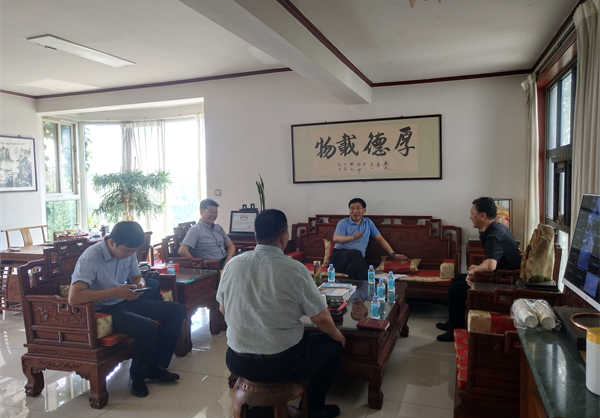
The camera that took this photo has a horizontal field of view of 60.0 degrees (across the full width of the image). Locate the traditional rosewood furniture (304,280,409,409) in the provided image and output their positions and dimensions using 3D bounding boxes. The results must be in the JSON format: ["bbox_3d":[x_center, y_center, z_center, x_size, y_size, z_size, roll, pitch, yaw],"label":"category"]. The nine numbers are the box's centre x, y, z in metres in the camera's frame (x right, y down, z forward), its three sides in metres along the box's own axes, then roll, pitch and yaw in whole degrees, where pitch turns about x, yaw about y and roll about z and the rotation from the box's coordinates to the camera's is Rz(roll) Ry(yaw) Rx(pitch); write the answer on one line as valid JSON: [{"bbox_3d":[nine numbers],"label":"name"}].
[{"bbox_3d":[0.268,0.963,4.133,1.050,0.500,1.580,0,4,17],"label":"traditional rosewood furniture"}]

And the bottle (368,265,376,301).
[{"bbox_3d":[0.694,0.635,5.022,0.064,0.188,0.064,-1,3,17],"label":"bottle"}]

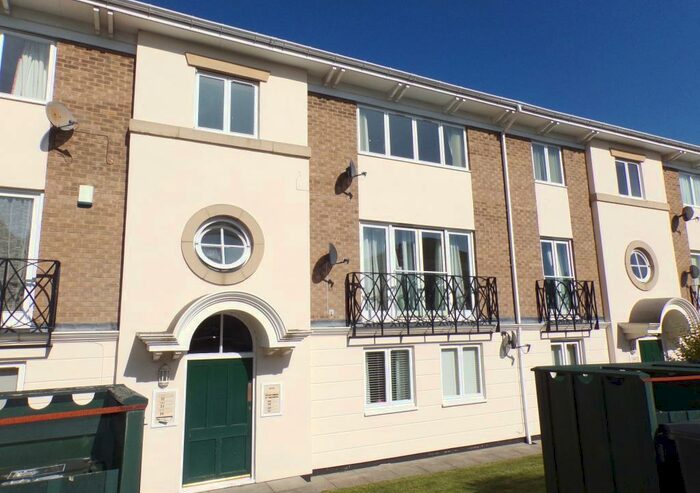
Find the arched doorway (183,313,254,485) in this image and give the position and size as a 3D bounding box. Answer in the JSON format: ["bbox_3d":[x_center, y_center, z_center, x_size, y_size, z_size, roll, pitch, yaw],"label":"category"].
[{"bbox_3d":[-2.150,2.471,8.070,1.172,2.720,0.173,4,-11,-26],"label":"arched doorway"}]

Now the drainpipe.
[{"bbox_3d":[4.019,0.541,11.252,0.090,7.692,0.624,3,-11,-26],"label":"drainpipe"}]

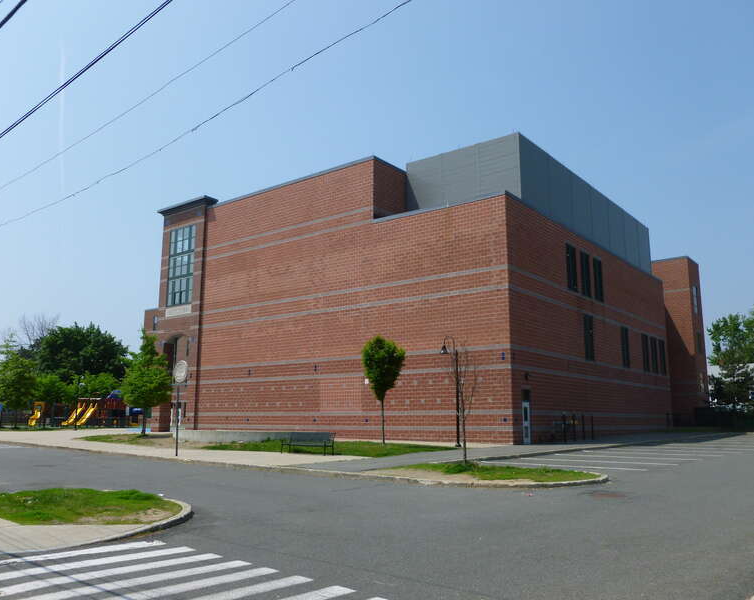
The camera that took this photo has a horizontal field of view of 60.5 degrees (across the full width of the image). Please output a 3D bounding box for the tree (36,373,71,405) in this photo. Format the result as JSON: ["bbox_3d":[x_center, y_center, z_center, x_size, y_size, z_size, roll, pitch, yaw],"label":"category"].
[{"bbox_3d":[-31.179,9.707,62.480,3.278,5.392,3.278,-8,-13,38],"label":"tree"}]

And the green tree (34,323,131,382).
[{"bbox_3d":[-43.946,10.874,96.353,13.513,15.197,13.513,-8,-13,38],"label":"green tree"}]

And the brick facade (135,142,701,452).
[{"bbox_3d":[5.854,2.614,56.050,32.500,17.400,36.900,-8,-13,38],"label":"brick facade"}]

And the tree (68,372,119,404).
[{"bbox_3d":[-33.287,11.719,76.557,5.635,6.259,5.635,-8,-13,38],"label":"tree"}]

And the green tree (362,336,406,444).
[{"bbox_3d":[0.335,4.382,31.768,2.135,5.261,2.135,0,-10,0],"label":"green tree"}]

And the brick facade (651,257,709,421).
[{"bbox_3d":[28.002,4.224,60.632,4.300,15.600,4.100,-8,-13,38],"label":"brick facade"}]

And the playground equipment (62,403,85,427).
[{"bbox_3d":[-31.893,12.053,68.000,0.800,2.500,2.600,-6,-12,30],"label":"playground equipment"}]

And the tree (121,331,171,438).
[{"bbox_3d":[-15.122,5.455,42.916,3.247,6.916,3.247,-8,-13,38],"label":"tree"}]

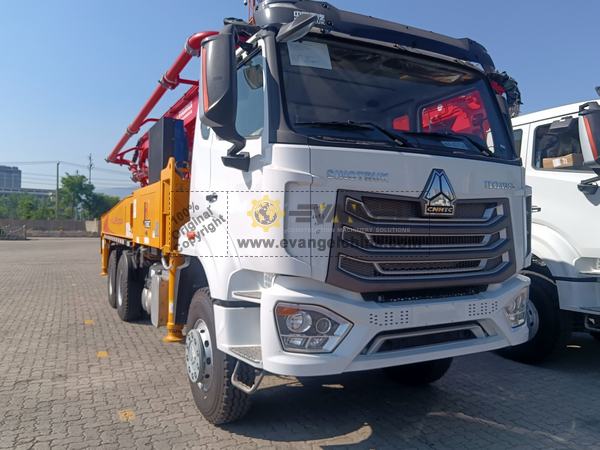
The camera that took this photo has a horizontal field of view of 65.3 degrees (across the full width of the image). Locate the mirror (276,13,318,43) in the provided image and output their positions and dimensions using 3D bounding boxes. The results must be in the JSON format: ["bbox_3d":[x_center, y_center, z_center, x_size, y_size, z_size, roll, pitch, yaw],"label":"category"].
[{"bbox_3d":[-0.019,-1.232,2.940,0.310,0.150,0.150,0,0,42],"label":"mirror"}]

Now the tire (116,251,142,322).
[{"bbox_3d":[-2.863,1.054,7.861,0.310,1.085,1.085,0,0,-28],"label":"tire"}]

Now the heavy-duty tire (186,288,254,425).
[{"bbox_3d":[-0.694,1.083,3.957,0.310,1.085,1.085,0,0,-28],"label":"heavy-duty tire"}]

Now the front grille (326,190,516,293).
[{"bbox_3d":[0.900,0.112,3.116,1.640,0.630,0.160,1,0,-28],"label":"front grille"}]

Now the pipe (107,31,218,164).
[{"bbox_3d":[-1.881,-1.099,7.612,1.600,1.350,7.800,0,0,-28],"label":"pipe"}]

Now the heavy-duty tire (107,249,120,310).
[{"bbox_3d":[-3.505,1.045,9.076,0.310,1.085,1.085,0,0,-28],"label":"heavy-duty tire"}]

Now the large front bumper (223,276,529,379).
[{"bbox_3d":[0.713,0.593,3.532,2.480,0.580,0.920,0,0,-28],"label":"large front bumper"}]

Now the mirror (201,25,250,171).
[{"bbox_3d":[-0.484,-0.809,3.059,0.310,0.920,0.240,0,0,-28],"label":"mirror"}]

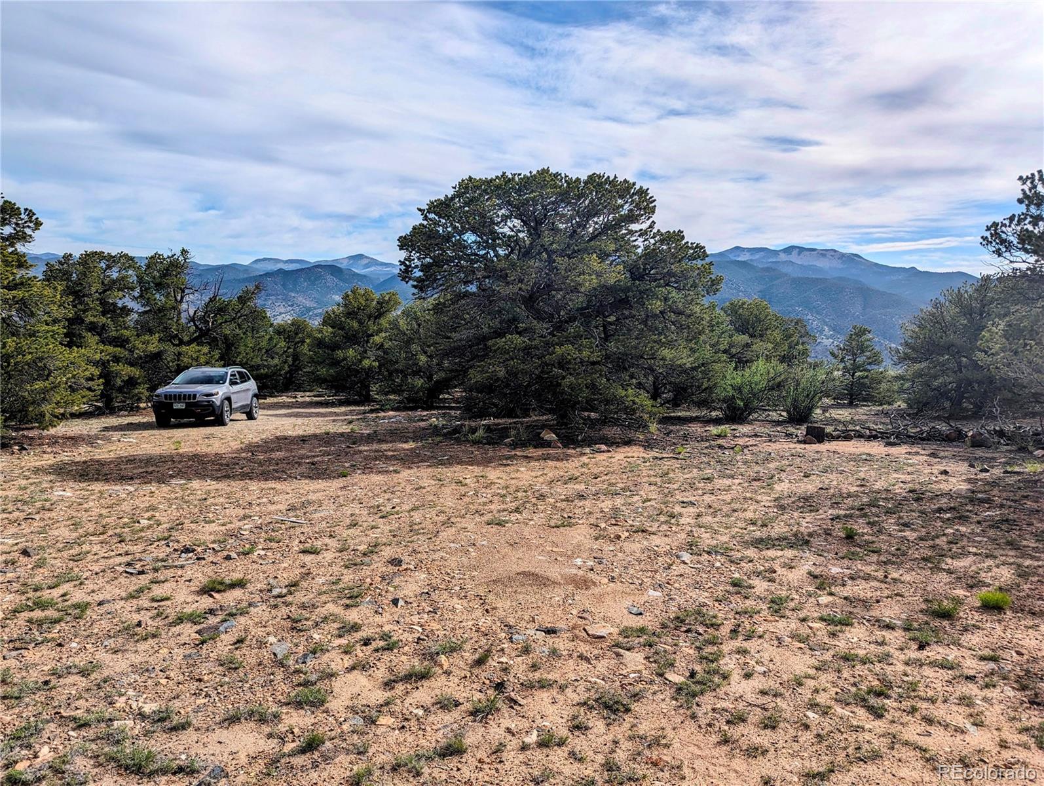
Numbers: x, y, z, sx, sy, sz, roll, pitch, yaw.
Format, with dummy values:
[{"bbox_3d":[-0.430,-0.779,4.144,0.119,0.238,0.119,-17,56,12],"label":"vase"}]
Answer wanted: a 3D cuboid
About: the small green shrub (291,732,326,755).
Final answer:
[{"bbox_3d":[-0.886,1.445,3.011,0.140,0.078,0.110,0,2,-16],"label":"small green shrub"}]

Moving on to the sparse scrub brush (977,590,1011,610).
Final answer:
[{"bbox_3d":[3.207,1.390,4.921,0.190,0.120,0.165,1,2,33],"label":"sparse scrub brush"}]

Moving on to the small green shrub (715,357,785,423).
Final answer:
[{"bbox_3d":[7.050,-0.077,22.518,2.114,1.996,1.903,1,2,17],"label":"small green shrub"}]

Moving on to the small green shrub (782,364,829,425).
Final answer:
[{"bbox_3d":[8.807,0.003,22.523,1.400,1.855,1.260,1,2,21],"label":"small green shrub"}]

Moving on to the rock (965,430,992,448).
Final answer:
[{"bbox_3d":[9.923,0.989,15.743,0.495,0.368,0.371,1,2,32],"label":"rock"}]

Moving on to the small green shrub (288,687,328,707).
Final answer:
[{"bbox_3d":[-1.020,1.436,3.454,0.185,0.068,0.140,0,2,-17],"label":"small green shrub"}]

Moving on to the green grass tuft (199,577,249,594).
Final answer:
[{"bbox_3d":[-2.145,1.367,5.212,0.320,0.090,0.190,0,2,-22],"label":"green grass tuft"}]

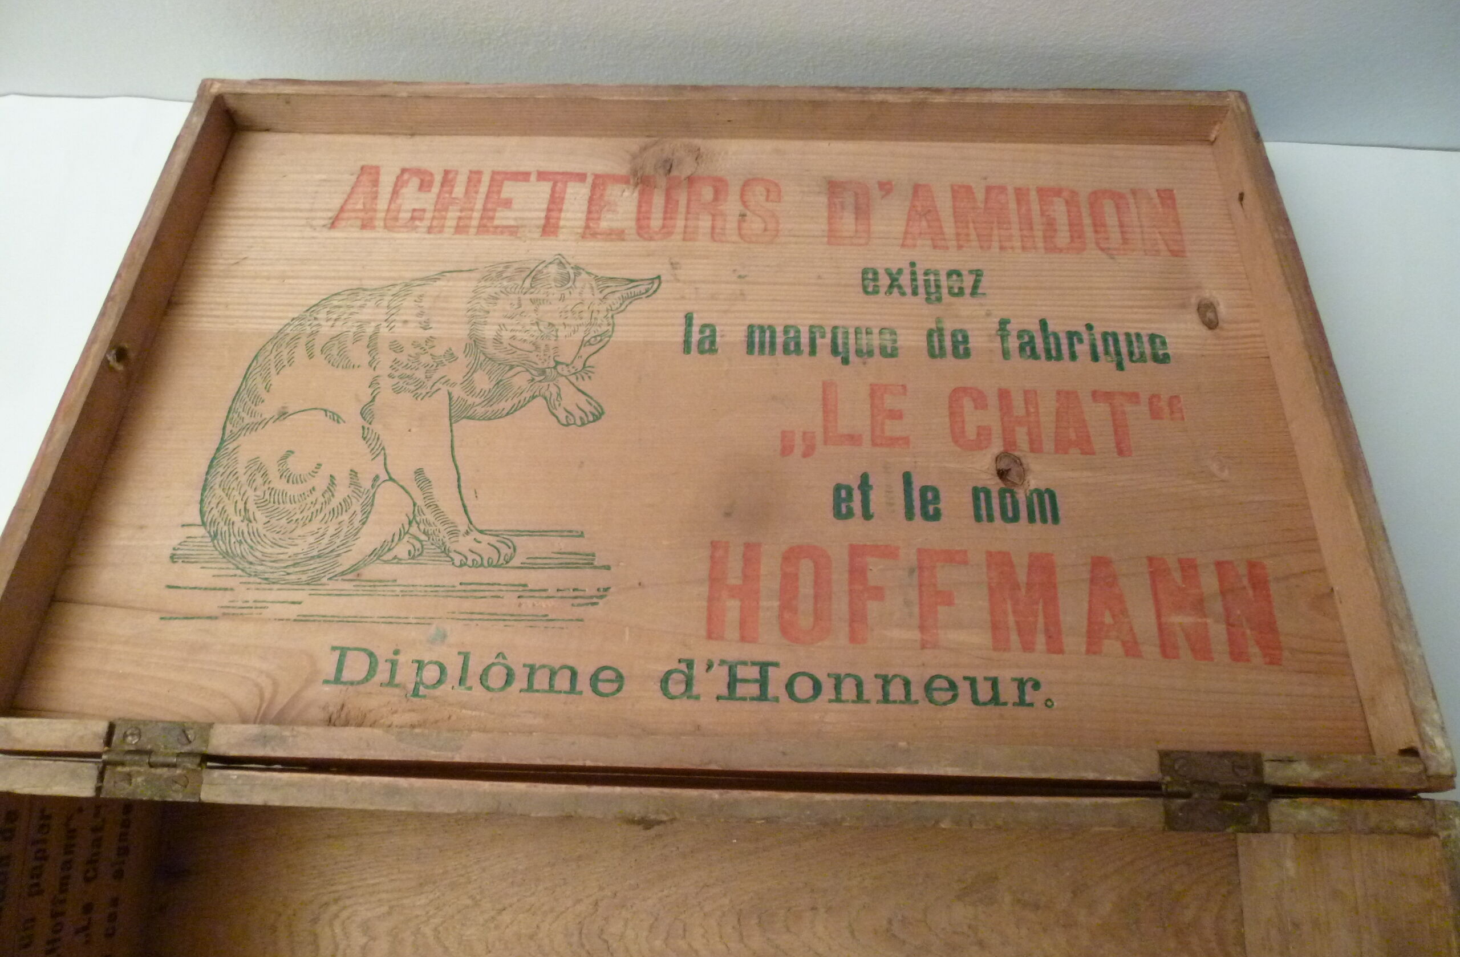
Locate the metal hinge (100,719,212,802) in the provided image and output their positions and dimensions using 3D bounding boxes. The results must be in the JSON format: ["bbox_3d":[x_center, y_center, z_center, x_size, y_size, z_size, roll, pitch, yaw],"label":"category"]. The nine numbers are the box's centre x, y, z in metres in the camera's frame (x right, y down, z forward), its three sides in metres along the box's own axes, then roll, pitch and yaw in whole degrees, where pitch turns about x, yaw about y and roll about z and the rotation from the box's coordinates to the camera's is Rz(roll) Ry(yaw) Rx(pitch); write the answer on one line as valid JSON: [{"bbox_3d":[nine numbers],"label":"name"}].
[{"bbox_3d":[-0.142,0.070,0.262,0.025,0.004,0.019,1,68,2],"label":"metal hinge"}]

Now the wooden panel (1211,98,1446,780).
[{"bbox_3d":[0.177,-0.027,0.322,0.007,0.019,0.243,1,60,2],"label":"wooden panel"}]

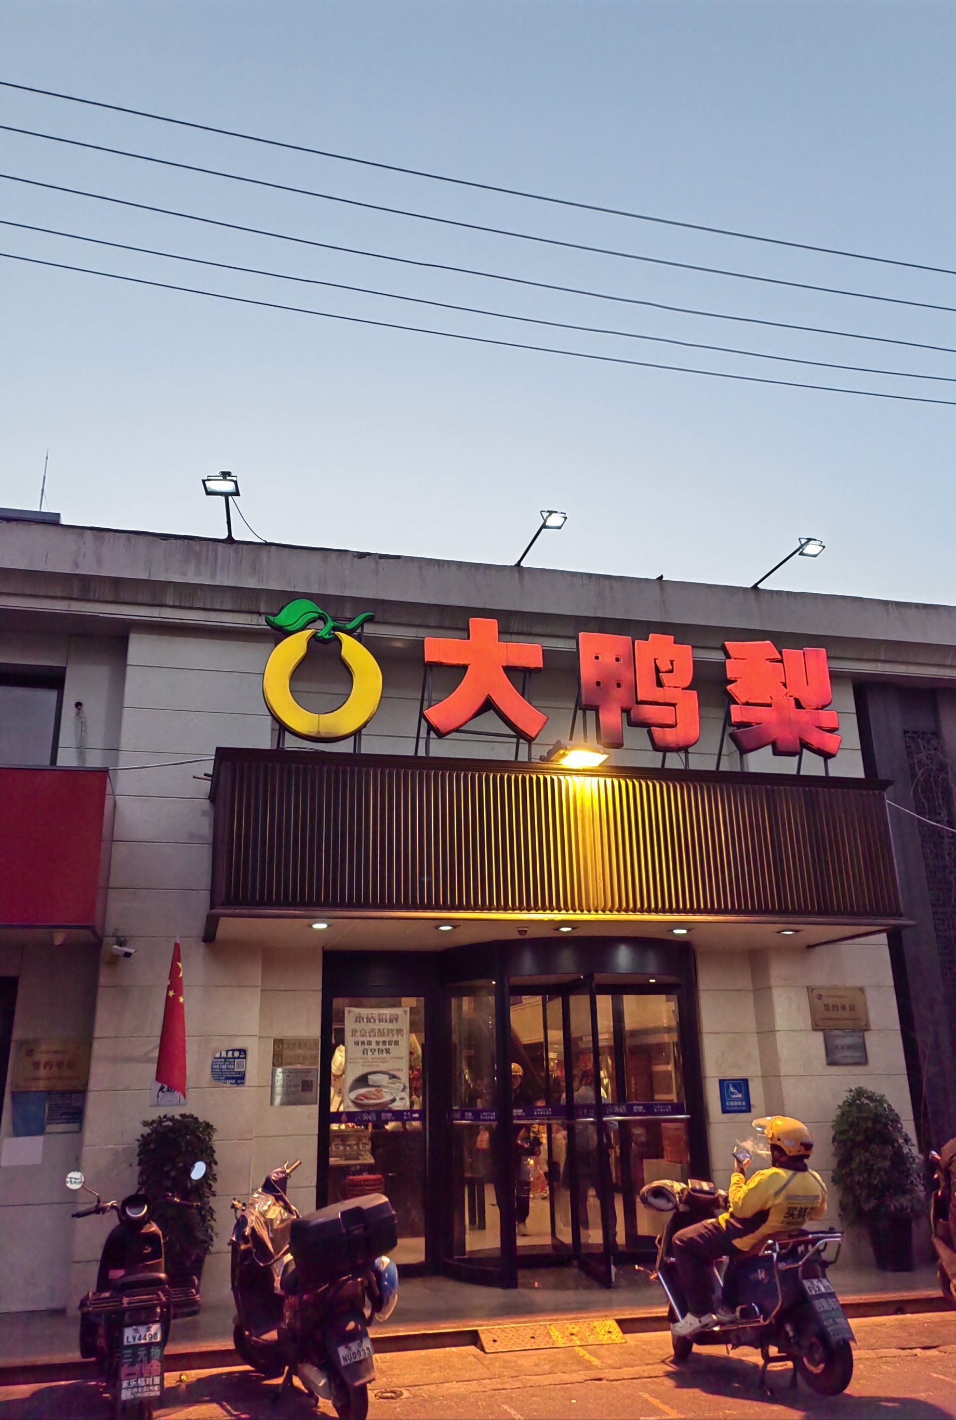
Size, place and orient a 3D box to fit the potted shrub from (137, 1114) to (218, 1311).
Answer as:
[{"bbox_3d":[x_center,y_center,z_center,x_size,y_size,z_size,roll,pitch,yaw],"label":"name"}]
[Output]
[{"bbox_3d":[-2.250,3.724,8.253,0.580,1.350,0.580,3,-20,-14],"label":"potted shrub"}]

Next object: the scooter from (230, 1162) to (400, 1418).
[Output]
[{"bbox_3d":[-1.050,3.316,6.363,0.700,1.180,1.800,3,-19,-30],"label":"scooter"}]

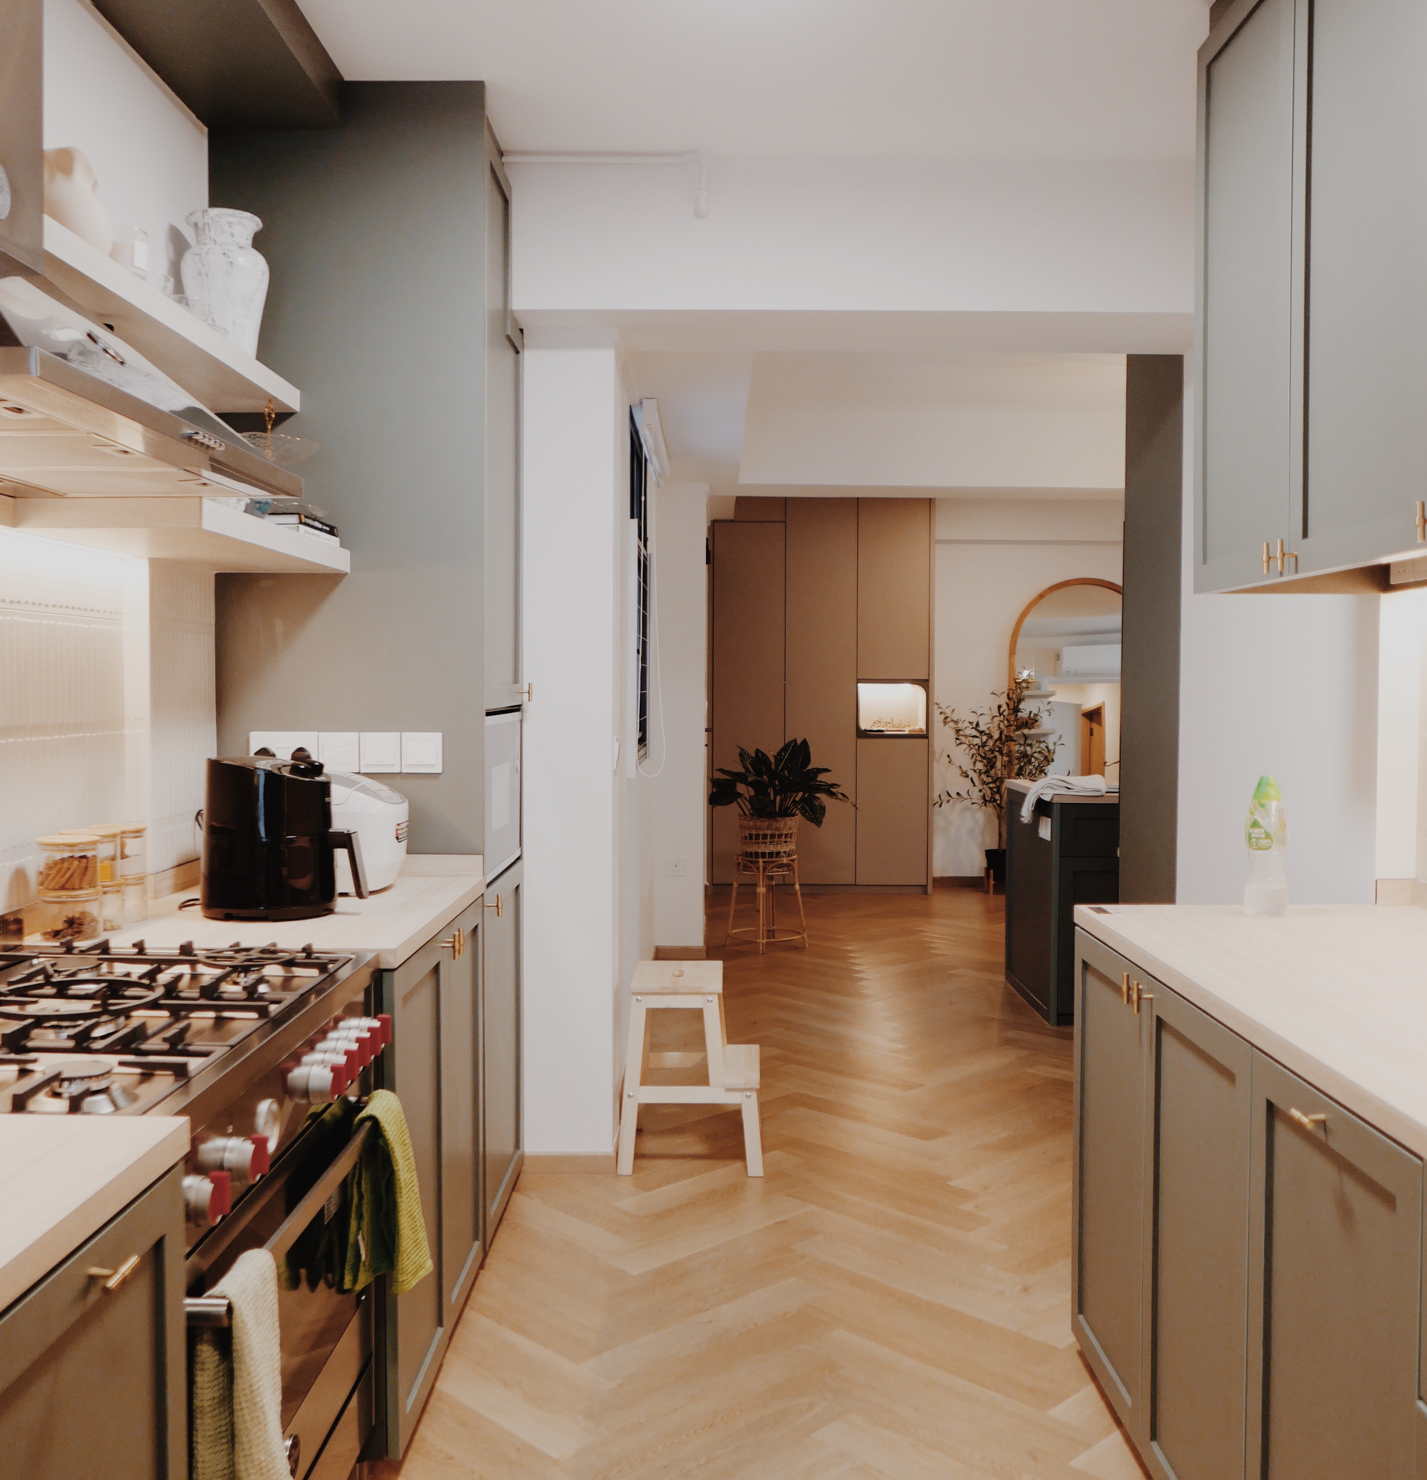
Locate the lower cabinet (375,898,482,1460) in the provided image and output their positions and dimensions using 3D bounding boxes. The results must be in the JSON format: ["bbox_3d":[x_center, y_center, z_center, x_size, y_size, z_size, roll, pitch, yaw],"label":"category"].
[{"bbox_3d":[-0.813,0.770,2.796,0.598,0.820,0.880,0,2,0],"label":"lower cabinet"}]

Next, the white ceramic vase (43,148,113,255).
[{"bbox_3d":[-1.028,-0.831,2.223,0.165,0.182,0.165,0,2,0],"label":"white ceramic vase"}]

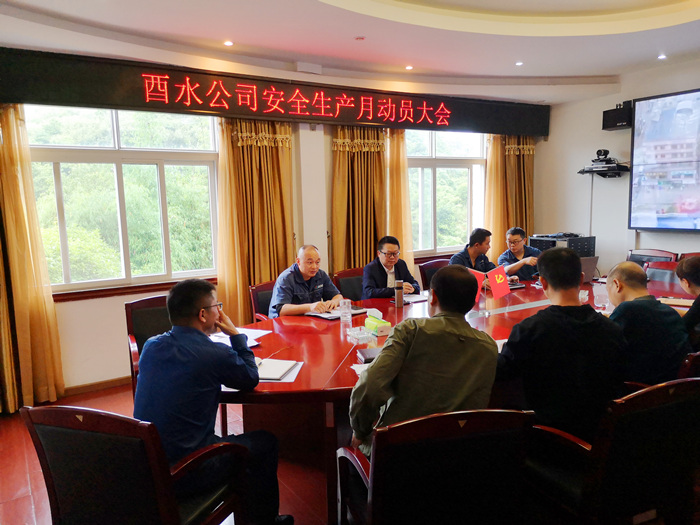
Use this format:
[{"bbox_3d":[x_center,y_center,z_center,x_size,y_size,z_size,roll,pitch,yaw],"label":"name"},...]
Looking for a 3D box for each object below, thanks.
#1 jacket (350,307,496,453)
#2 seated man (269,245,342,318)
[{"bbox_3d":[0.278,0.520,2.083,0.560,0.620,0.480,-3,7,-12],"label":"jacket"},{"bbox_3d":[-0.245,0.488,4.212,0.550,1.250,0.760,-7,9,-38],"label":"seated man"}]

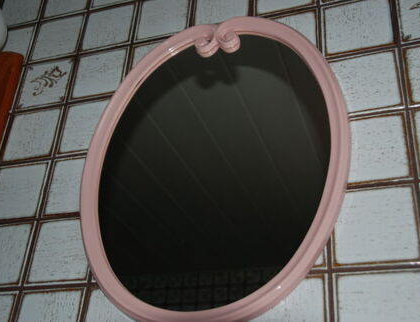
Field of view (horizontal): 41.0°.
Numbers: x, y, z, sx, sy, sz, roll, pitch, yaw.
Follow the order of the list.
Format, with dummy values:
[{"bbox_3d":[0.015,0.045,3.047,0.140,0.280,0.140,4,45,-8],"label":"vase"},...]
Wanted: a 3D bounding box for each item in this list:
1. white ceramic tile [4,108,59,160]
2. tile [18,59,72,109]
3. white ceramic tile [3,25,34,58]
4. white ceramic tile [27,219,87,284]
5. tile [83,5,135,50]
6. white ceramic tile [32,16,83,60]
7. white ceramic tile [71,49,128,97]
[{"bbox_3d":[-0.295,-0.043,0.941,0.100,0.100,0.009,-7,-32,18],"label":"white ceramic tile"},{"bbox_3d":[-0.289,-0.135,0.995,0.100,0.100,0.009,-7,-32,18],"label":"tile"},{"bbox_3d":[-0.383,-0.214,1.083,0.100,0.100,0.009,-7,-32,18],"label":"white ceramic tile"},{"bbox_3d":[-0.207,0.129,0.798,0.100,0.100,0.009,-7,-32,18],"label":"white ceramic tile"},{"bbox_3d":[-0.181,-0.239,1.016,0.100,0.100,0.009,-7,-32,18],"label":"tile"},{"bbox_3d":[-0.282,-0.227,1.049,0.100,0.100,0.009,-7,-32,18],"label":"white ceramic tile"},{"bbox_3d":[-0.188,-0.147,0.962,0.100,0.100,0.009,-7,-32,18],"label":"white ceramic tile"}]

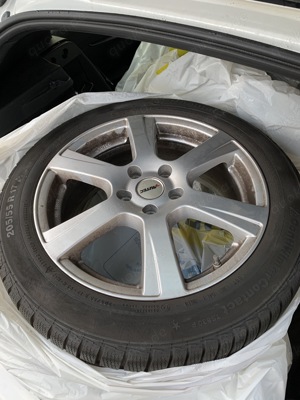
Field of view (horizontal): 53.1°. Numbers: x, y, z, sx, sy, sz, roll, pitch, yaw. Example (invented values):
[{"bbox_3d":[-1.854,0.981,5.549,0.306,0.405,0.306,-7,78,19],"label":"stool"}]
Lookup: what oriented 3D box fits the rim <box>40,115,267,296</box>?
[{"bbox_3d":[0.002,0.028,0.687,0.466,0.190,0.466,-1,53,1],"label":"rim"}]

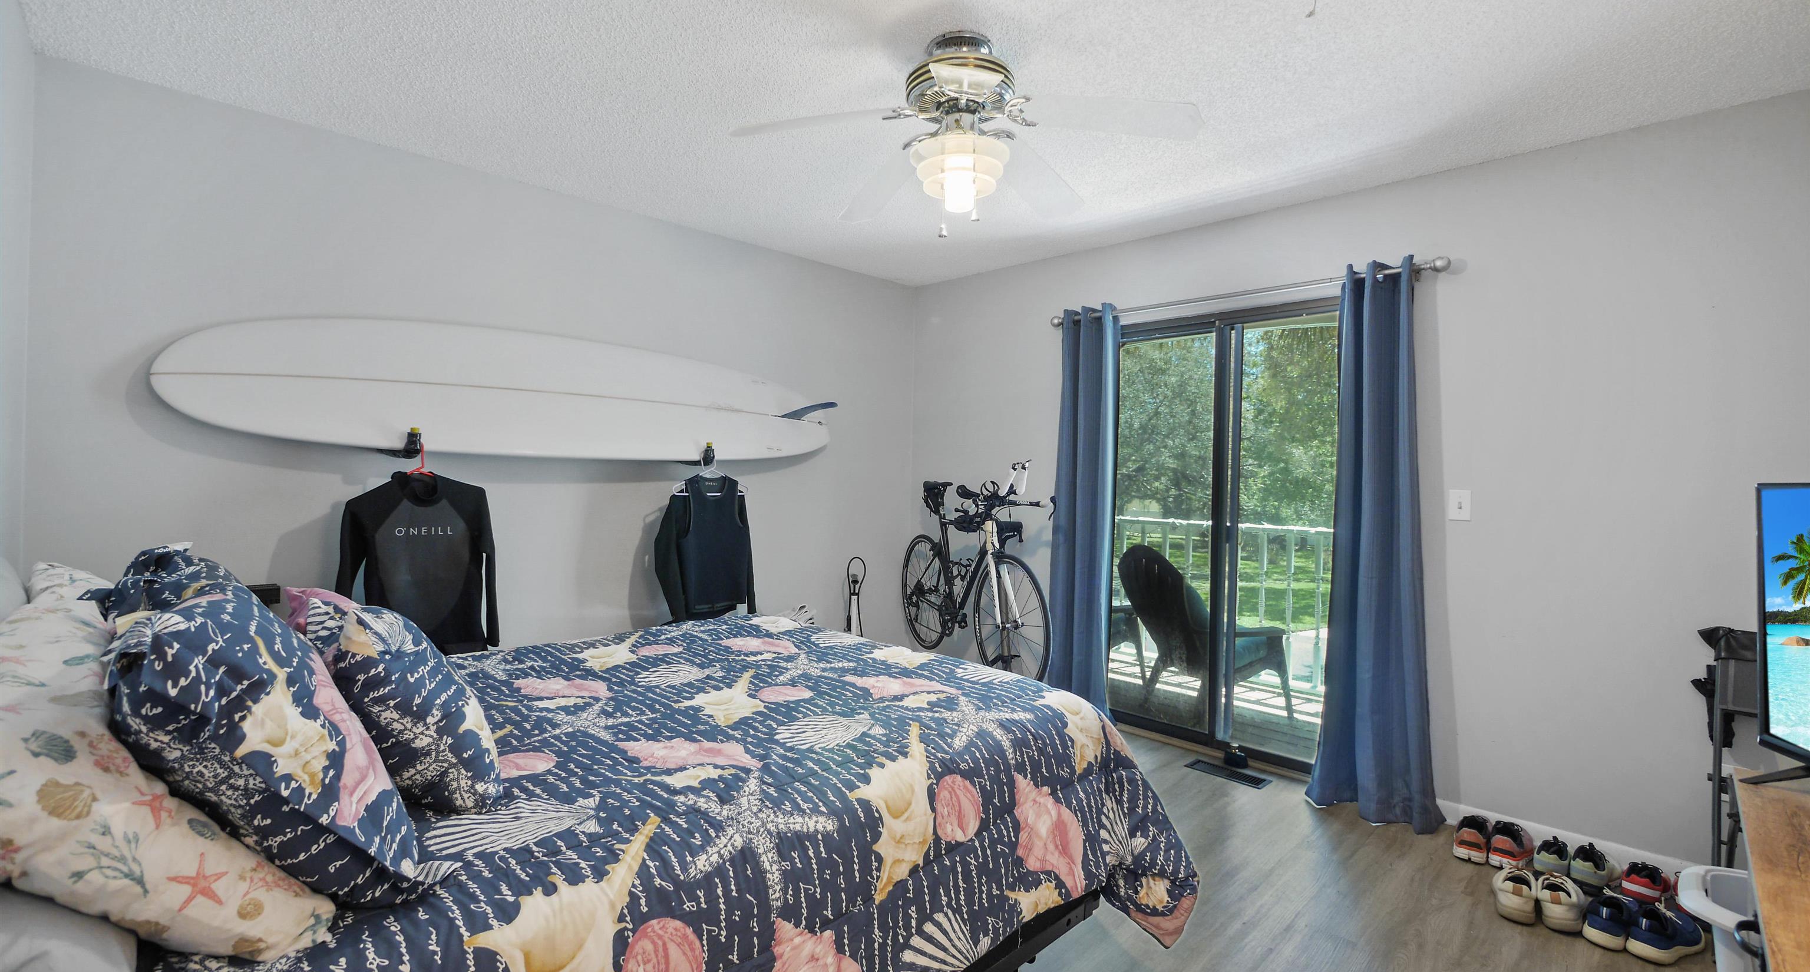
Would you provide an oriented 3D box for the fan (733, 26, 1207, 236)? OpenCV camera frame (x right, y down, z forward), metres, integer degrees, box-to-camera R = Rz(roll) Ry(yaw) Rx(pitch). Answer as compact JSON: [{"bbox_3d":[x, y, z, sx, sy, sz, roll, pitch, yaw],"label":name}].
[{"bbox_3d":[0.148,-0.956,1.997,1.190,0.530,1.170,1,1,2],"label":"fan"}]

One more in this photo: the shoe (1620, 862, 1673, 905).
[{"bbox_3d":[2.300,1.215,2.279,0.278,0.115,0.103,0,2,-43],"label":"shoe"}]

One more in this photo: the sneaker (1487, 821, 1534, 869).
[{"bbox_3d":[2.072,1.204,2.508,0.275,0.118,0.100,0,2,-40],"label":"sneaker"}]

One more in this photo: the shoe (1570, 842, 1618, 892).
[{"bbox_3d":[2.218,1.208,2.334,0.262,0.115,0.098,1,1,-35],"label":"shoe"}]

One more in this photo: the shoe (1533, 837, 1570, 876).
[{"bbox_3d":[2.149,1.206,2.419,0.275,0.120,0.100,0,2,-43],"label":"shoe"}]

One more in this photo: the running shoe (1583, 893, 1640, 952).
[{"bbox_3d":[2.025,1.209,2.080,0.290,0.112,0.105,1,1,-36],"label":"running shoe"}]

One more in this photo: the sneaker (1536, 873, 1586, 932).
[{"bbox_3d":[1.965,1.208,2.183,0.105,0.118,0.280,2,2,42],"label":"sneaker"}]

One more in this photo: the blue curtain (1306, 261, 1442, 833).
[{"bbox_3d":[1.809,0.192,2.774,0.200,2.110,0.430,0,1,-44],"label":"blue curtain"}]

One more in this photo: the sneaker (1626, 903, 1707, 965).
[{"bbox_3d":[2.109,1.214,2.029,0.285,0.120,0.107,1,1,-27],"label":"sneaker"}]

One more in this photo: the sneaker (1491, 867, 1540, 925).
[{"bbox_3d":[1.849,1.206,2.216,0.105,0.105,0.285,2,1,39],"label":"sneaker"}]

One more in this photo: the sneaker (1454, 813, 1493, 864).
[{"bbox_3d":[1.974,1.198,2.540,0.105,0.115,0.285,2,1,43],"label":"sneaker"}]

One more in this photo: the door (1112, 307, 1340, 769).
[{"bbox_3d":[1.444,0.222,3.362,0.110,2.020,1.450,0,2,-45],"label":"door"}]

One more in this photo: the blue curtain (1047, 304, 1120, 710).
[{"bbox_3d":[0.910,0.152,3.718,0.150,2.120,0.400,0,2,-45],"label":"blue curtain"}]

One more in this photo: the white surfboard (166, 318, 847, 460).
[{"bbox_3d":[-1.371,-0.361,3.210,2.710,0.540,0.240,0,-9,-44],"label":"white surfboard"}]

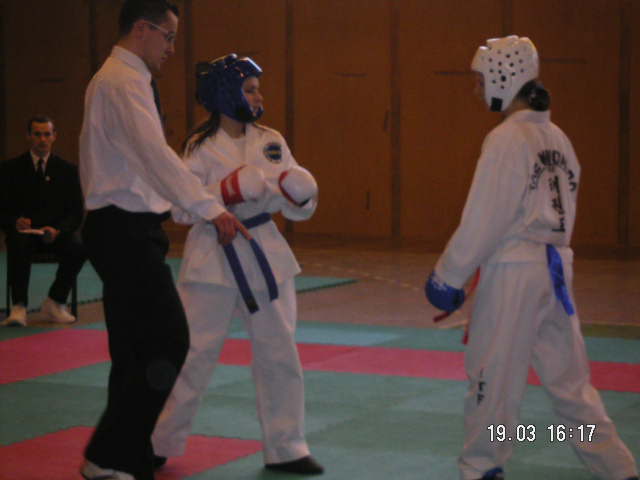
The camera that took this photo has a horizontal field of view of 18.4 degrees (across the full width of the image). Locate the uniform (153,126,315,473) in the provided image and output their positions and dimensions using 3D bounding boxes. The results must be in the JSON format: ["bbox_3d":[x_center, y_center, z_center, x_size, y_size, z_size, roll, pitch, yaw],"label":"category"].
[{"bbox_3d":[-0.320,0.203,7.490,0.530,1.290,0.560,-3,5,-33],"label":"uniform"}]

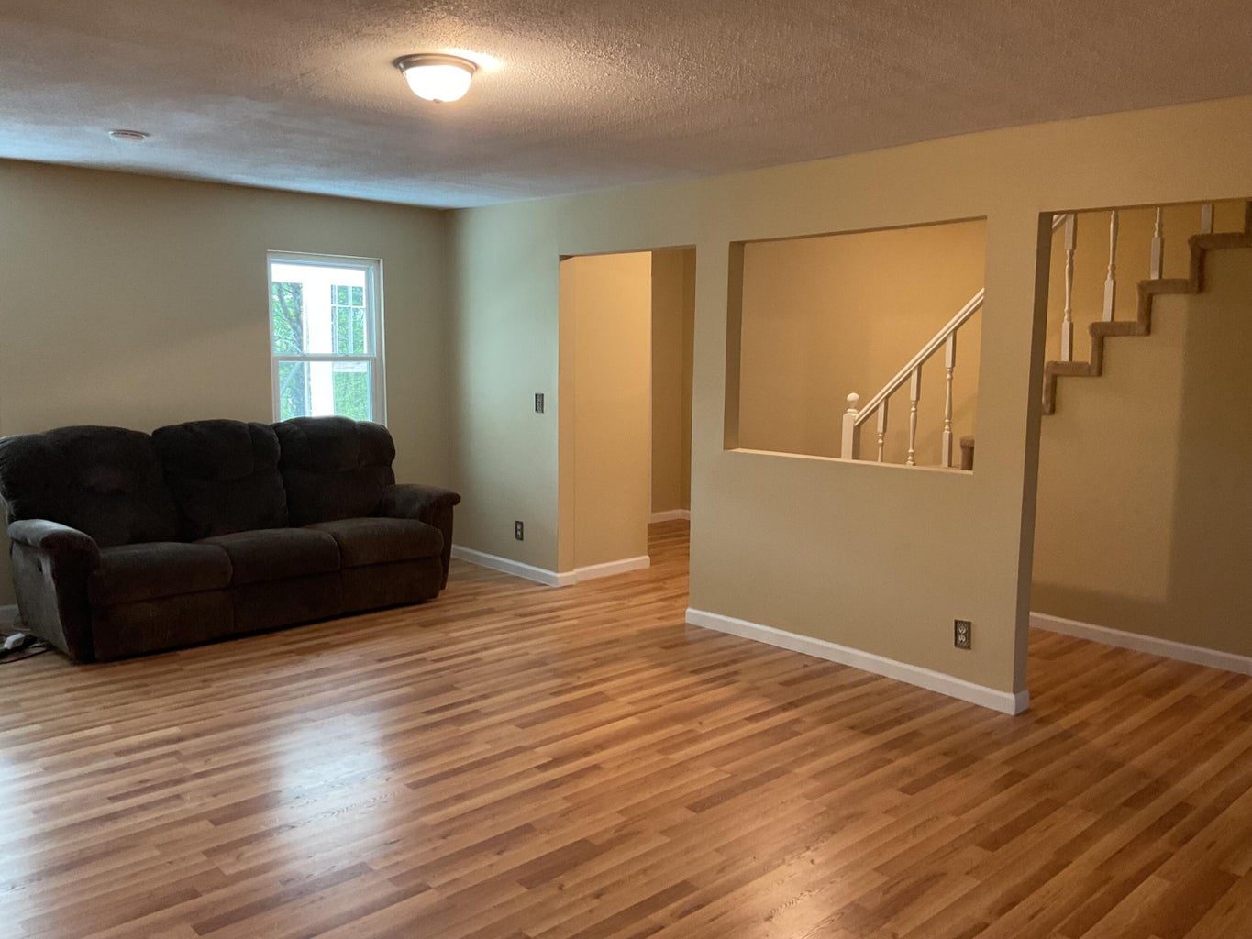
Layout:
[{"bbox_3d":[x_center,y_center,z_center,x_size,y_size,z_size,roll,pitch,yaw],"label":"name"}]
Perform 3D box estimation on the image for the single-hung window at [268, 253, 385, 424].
[{"bbox_3d":[-1.910,-0.716,6.717,0.793,1.281,0.095,-6,10,-43],"label":"single-hung window"}]

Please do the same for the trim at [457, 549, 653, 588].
[{"bbox_3d":[-0.516,0.610,7.332,0.894,0.086,1.216,-6,10,-43],"label":"trim"}]

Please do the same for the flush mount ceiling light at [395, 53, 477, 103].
[{"bbox_3d":[-0.608,-1.235,3.358,0.264,0.120,0.264,1,7,0],"label":"flush mount ceiling light"}]

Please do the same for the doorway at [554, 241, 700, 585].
[{"bbox_3d":[0.010,-0.227,6.122,0.122,2.056,1.120,-6,10,-43],"label":"doorway"}]

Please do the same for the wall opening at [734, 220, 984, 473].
[{"bbox_3d":[1.050,-0.578,4.973,0.122,1.084,1.415,-6,10,-43],"label":"wall opening"}]

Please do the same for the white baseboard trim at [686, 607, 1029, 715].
[{"bbox_3d":[1.028,0.898,5.159,0.135,0.087,1.933,-6,10,-43],"label":"white baseboard trim"}]

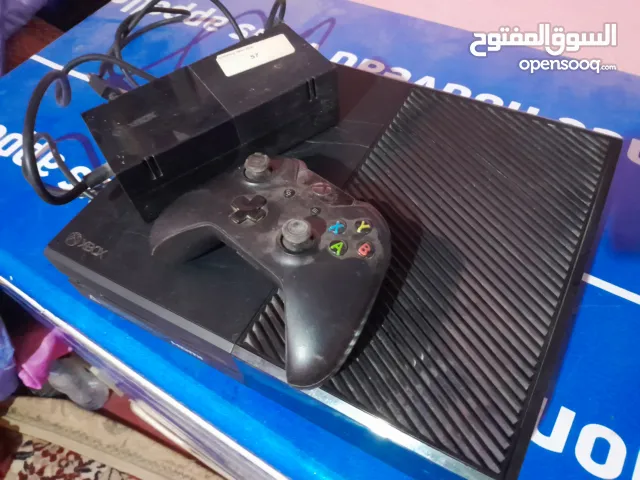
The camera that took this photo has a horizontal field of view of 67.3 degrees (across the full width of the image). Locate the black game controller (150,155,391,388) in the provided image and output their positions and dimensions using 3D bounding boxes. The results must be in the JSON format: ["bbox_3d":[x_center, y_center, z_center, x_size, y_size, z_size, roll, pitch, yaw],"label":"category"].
[{"bbox_3d":[-0.024,-0.001,0.292,0.152,0.062,0.107,38,68,27],"label":"black game controller"}]

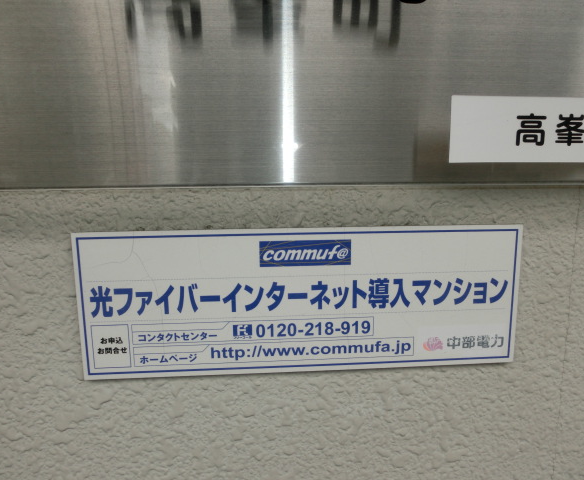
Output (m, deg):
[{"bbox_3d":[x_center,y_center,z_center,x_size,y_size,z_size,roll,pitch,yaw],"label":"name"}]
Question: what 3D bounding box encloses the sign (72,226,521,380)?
[{"bbox_3d":[0.009,0.042,0.304,0.300,0.100,0.006,-1,9,-4],"label":"sign"}]

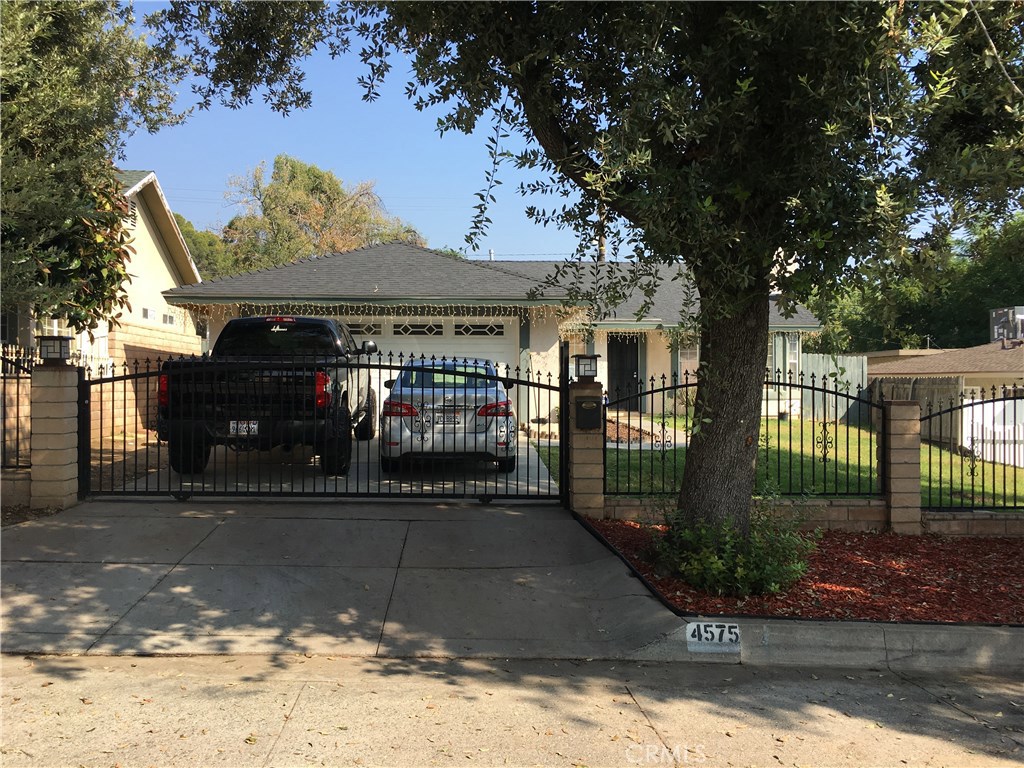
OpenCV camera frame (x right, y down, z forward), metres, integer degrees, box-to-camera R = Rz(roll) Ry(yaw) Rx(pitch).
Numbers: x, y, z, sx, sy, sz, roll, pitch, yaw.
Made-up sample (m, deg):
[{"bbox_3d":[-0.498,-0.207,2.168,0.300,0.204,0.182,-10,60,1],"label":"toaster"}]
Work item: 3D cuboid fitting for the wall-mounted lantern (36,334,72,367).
[{"bbox_3d":[-4.540,-0.330,8.510,0.270,0.295,0.270,0,0,-4],"label":"wall-mounted lantern"}]

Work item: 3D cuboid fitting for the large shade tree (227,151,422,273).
[{"bbox_3d":[-9.200,-5.100,42.000,9.800,12.200,9.600,0,0,-4],"label":"large shade tree"}]

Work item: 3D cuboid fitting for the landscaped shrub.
[{"bbox_3d":[1.670,1.150,6.350,1.120,0.580,1.000,0,0,-4],"label":"landscaped shrub"}]

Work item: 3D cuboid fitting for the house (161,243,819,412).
[{"bbox_3d":[0.650,-1.500,22.900,15.000,4.800,14.800,0,0,-5],"label":"house"}]

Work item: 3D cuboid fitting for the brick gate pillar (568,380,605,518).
[{"bbox_3d":[0.770,0.685,8.925,0.310,1.400,0.310,0,0,-4],"label":"brick gate pillar"}]

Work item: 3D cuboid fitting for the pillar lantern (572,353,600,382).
[{"bbox_3d":[0.776,-0.165,8.930,0.270,0.295,0.270,0,0,-4],"label":"pillar lantern"}]

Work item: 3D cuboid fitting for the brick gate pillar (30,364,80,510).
[{"bbox_3d":[-4.525,0.525,8.510,0.310,1.410,0.310,0,0,-4],"label":"brick gate pillar"}]

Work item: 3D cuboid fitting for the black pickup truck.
[{"bbox_3d":[-3.150,0.020,12.000,2.150,1.980,5.800,0,2,-5],"label":"black pickup truck"}]

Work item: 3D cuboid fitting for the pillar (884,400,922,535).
[{"bbox_3d":[4.080,0.875,9.080,0.310,1.400,0.310,0,0,-4],"label":"pillar"}]

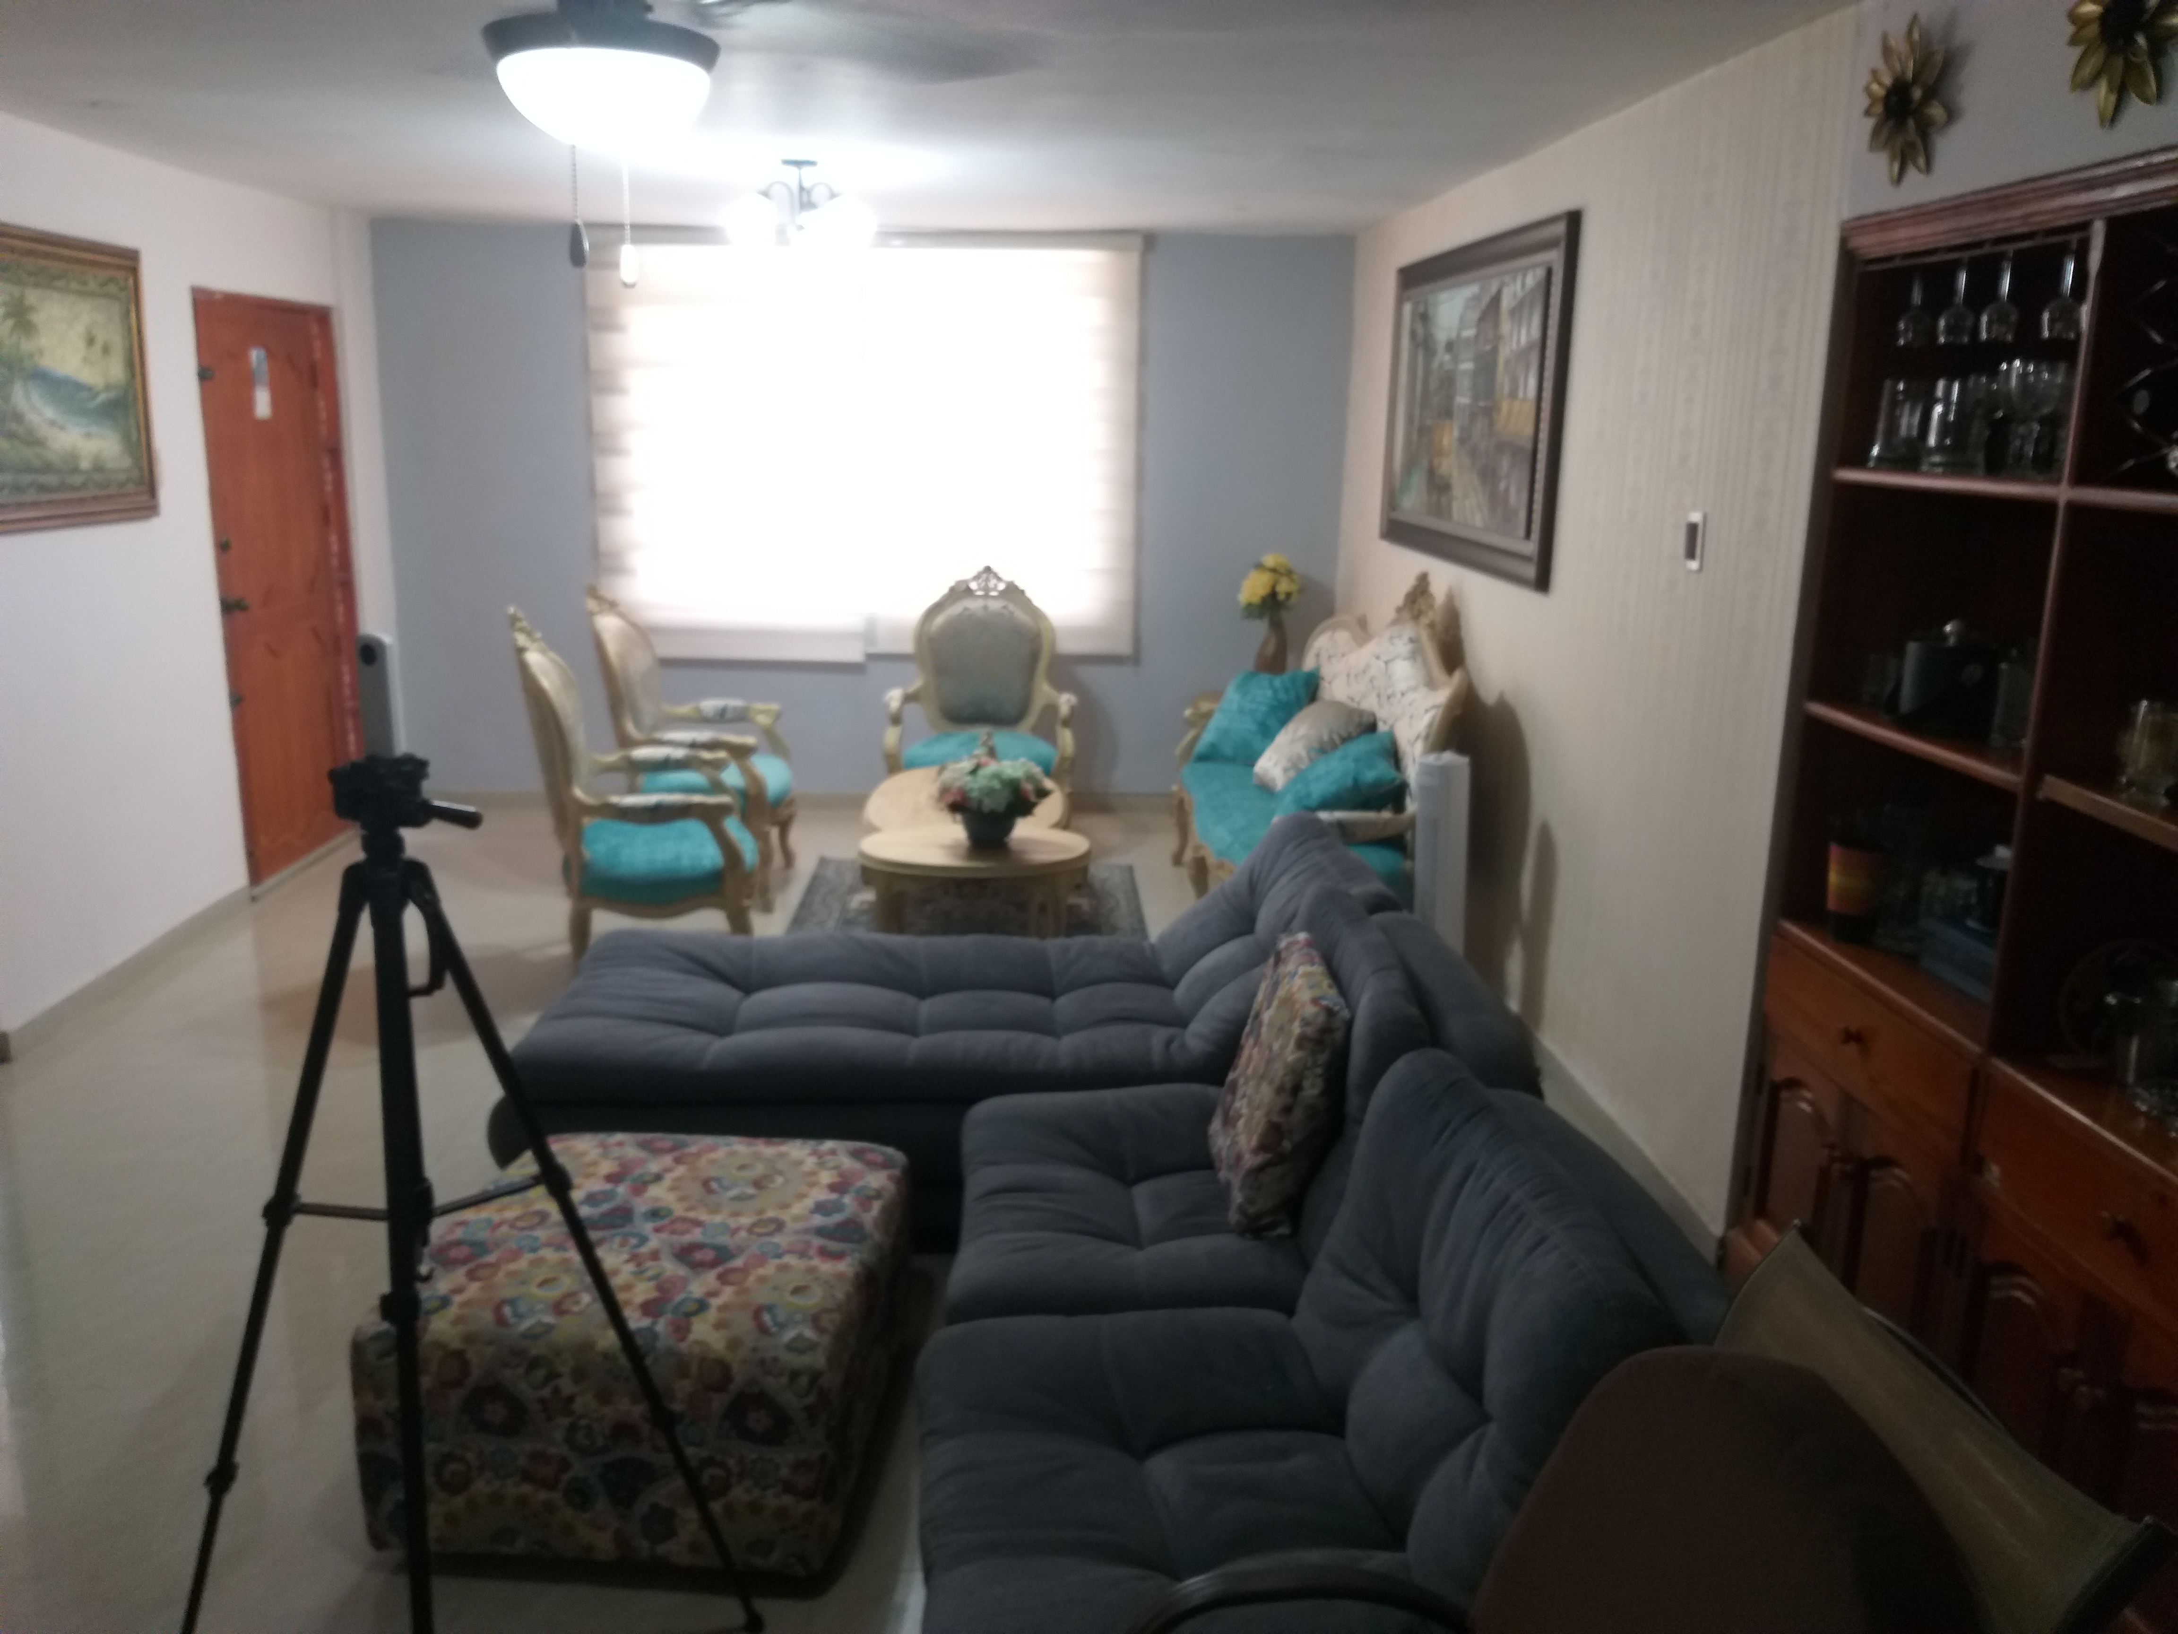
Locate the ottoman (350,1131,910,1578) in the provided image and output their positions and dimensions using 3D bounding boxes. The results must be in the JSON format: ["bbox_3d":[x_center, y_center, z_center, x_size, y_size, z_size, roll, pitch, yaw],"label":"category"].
[{"bbox_3d":[-0.672,0.841,2.606,0.670,0.410,0.660,1,14,1],"label":"ottoman"}]

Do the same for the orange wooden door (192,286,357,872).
[{"bbox_3d":[-2.903,-0.829,5.888,0.080,2.000,1.030,0,14,-3],"label":"orange wooden door"}]

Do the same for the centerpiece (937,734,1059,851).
[{"bbox_3d":[-0.256,-0.055,4.565,0.320,0.310,0.300,0,14,-3],"label":"centerpiece"}]

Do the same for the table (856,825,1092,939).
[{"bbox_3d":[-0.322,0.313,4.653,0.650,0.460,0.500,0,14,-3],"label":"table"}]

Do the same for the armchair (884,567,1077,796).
[{"bbox_3d":[-0.426,-0.405,6.419,0.720,1.090,0.670,0,14,-4],"label":"armchair"}]

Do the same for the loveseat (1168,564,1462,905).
[{"bbox_3d":[0.738,-0.222,5.540,0.790,1.200,1.920,0,14,-4],"label":"loveseat"}]

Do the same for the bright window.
[{"bbox_3d":[-0.894,-1.472,6.679,2.190,1.690,0.090,0,14,-4],"label":"bright window"}]

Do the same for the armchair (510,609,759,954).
[{"bbox_3d":[-1.367,-0.088,4.955,0.700,1.060,0.630,0,14,-3],"label":"armchair"}]

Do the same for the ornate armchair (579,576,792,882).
[{"bbox_3d":[-1.408,-0.262,5.776,0.670,1.090,0.720,0,14,-4],"label":"ornate armchair"}]

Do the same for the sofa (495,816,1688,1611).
[{"bbox_3d":[-0.214,0.590,2.736,1.920,0.850,2.500,0,14,-3],"label":"sofa"}]

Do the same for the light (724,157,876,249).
[{"bbox_3d":[-0.842,-1.776,4.772,0.450,0.260,0.450,0,14,-3],"label":"light"}]

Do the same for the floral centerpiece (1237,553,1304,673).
[{"bbox_3d":[0.742,-0.793,6.698,0.250,0.560,0.240,0,14,-4],"label":"floral centerpiece"}]

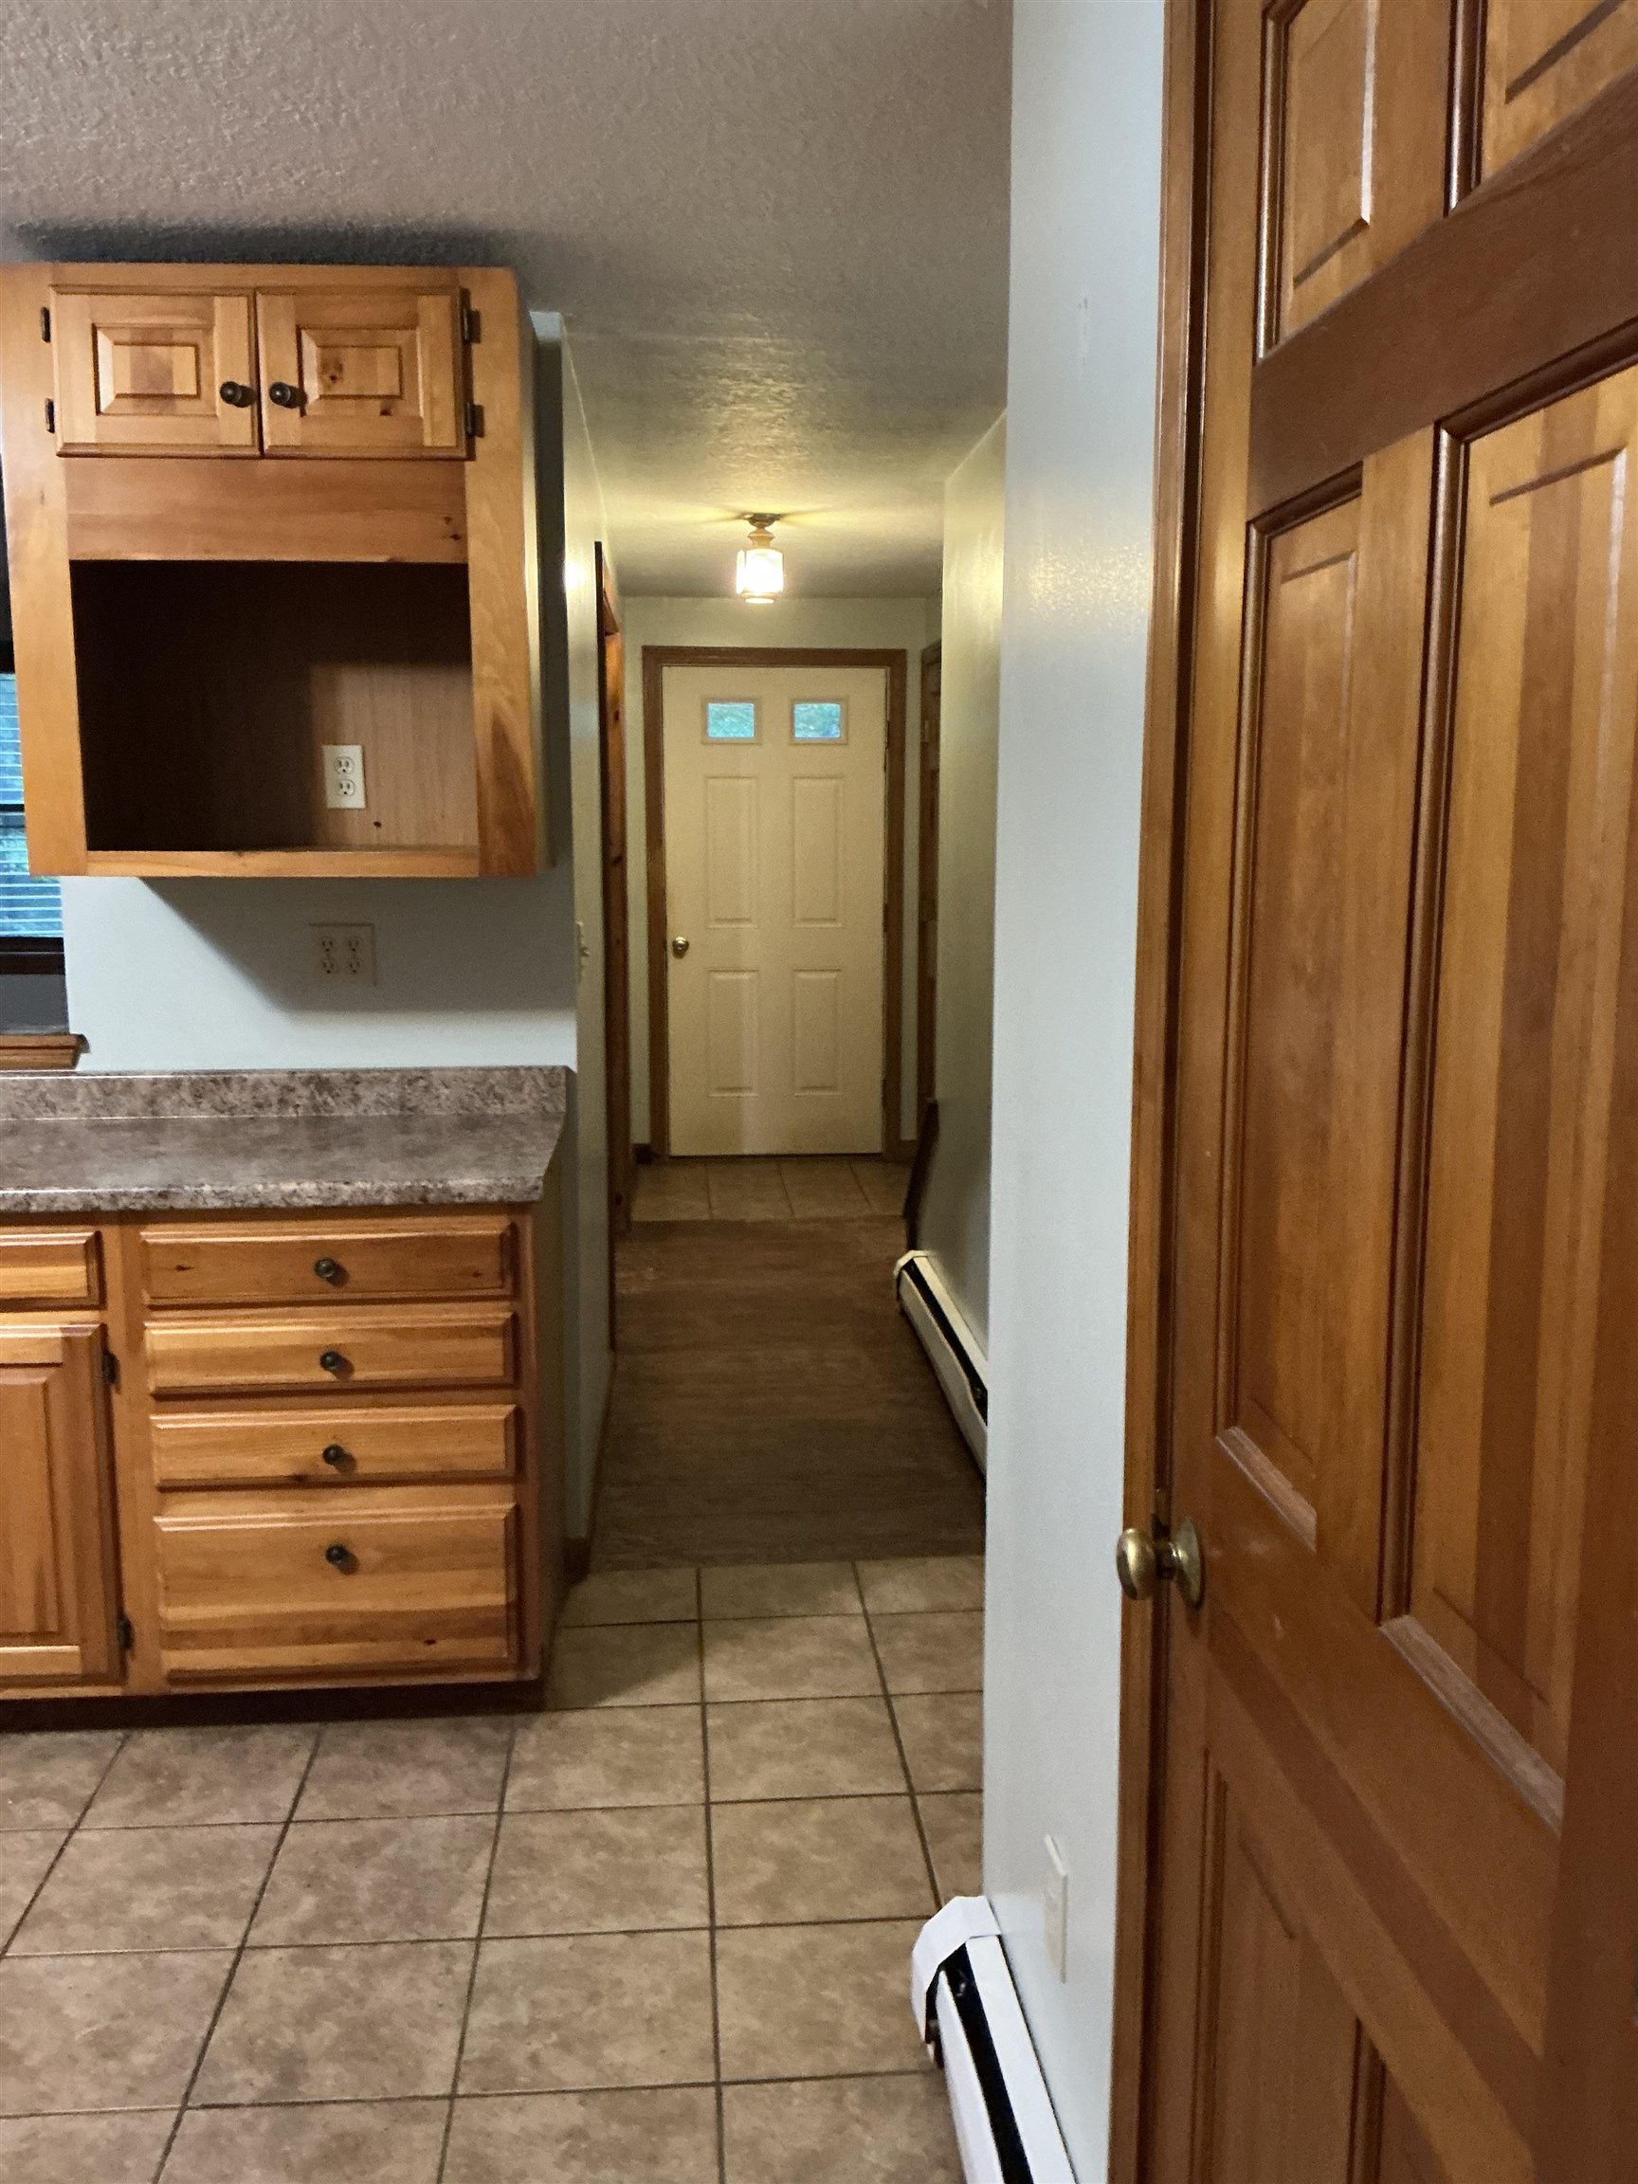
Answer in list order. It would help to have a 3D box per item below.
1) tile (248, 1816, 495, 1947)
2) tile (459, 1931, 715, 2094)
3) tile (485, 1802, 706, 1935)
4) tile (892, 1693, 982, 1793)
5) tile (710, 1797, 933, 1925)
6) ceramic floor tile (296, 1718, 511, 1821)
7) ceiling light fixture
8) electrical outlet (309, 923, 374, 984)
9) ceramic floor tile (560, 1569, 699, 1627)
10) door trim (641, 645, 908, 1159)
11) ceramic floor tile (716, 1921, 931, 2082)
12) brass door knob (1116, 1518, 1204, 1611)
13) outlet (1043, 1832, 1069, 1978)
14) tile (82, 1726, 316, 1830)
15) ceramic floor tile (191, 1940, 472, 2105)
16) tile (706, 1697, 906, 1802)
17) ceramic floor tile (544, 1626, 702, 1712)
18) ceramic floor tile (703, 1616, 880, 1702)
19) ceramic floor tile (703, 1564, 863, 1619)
[{"bbox_3d":[-0.622,1.118,2.508,0.305,0.010,0.294,-1,9,-5],"label":"tile"},{"bbox_3d":[-0.287,1.163,2.239,0.305,0.010,0.294,-1,9,-5],"label":"tile"},{"bbox_3d":[-0.302,1.082,2.460,0.298,0.010,0.298,-1,8,-5],"label":"tile"},{"bbox_3d":[0.284,1.059,2.879,0.305,0.010,0.294,-1,9,-5],"label":"tile"},{"bbox_3d":[-0.001,1.111,2.559,0.305,0.010,0.294,-1,9,-5],"label":"tile"},{"bbox_3d":[-0.627,1.041,2.733,0.298,0.010,0.298,-1,8,-5],"label":"ceramic floor tile"},{"bbox_3d":[-0.177,-1.611,5.347,0.145,0.260,0.145,-1,8,-5],"label":"ceiling light fixture"},{"bbox_3d":[-0.867,-0.248,3.218,0.114,0.114,0.010,-1,9,-5],"label":"electrical outlet"},{"bbox_3d":[-0.359,0.954,3.323,0.270,0.010,0.245,-1,8,-5],"label":"ceramic floor tile"},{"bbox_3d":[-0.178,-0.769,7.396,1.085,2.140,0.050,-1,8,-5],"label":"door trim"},{"bbox_3d":[0.022,1.123,2.187,0.298,0.010,0.298,-1,8,-5],"label":"ceramic floor tile"},{"bbox_3d":[0.239,0.338,1.263,0.062,0.062,0.062,-1,8,-5],"label":"brass door knob"},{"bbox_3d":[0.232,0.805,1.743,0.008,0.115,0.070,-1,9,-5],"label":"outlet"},{"bbox_3d":[-0.957,1.073,2.777,0.305,0.010,0.294,-1,9,-5],"label":"tile"},{"bbox_3d":[-0.578,1.129,2.139,0.298,0.010,0.298,-1,8,-5],"label":"ceramic floor tile"},{"bbox_3d":[-0.026,1.035,2.781,0.298,0.010,0.298,-1,8,-5],"label":"tile"},{"bbox_3d":[-0.351,1.017,3.123,0.285,0.010,0.294,-1,9,-5],"label":"ceramic floor tile"},{"bbox_3d":[-0.051,1.014,3.148,0.305,0.010,0.294,-1,9,-5],"label":"ceramic floor tile"},{"bbox_3d":[-0.074,0.969,3.419,0.305,0.010,0.245,-1,9,-5],"label":"ceramic floor tile"}]

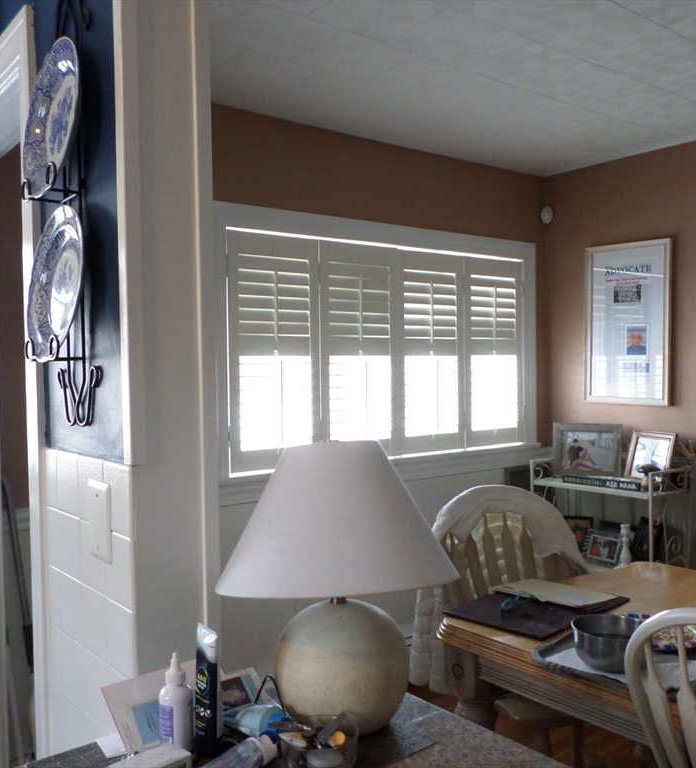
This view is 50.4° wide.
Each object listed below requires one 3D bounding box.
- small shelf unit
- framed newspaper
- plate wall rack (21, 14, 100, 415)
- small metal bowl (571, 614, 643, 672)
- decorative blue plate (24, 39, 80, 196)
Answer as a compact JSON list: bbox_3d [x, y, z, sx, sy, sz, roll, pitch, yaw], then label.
[{"bbox_3d":[1.341,0.866,3.768,0.360,0.945,0.670,-2,1,-41],"label":"small shelf unit"},{"bbox_3d":[1.453,-0.316,3.872,0.030,0.833,0.470,-2,2,-41],"label":"framed newspaper"},{"bbox_3d":[-0.481,-0.282,1.217,0.068,0.708,0.175,-2,1,-40],"label":"plate wall rack"},{"bbox_3d":[0.574,0.573,1.643,0.155,0.073,0.155,-1,1,0],"label":"small metal bowl"},{"bbox_3d":[-0.482,-0.433,1.216,0.028,0.258,0.258,7,-5,-40],"label":"decorative blue plate"}]

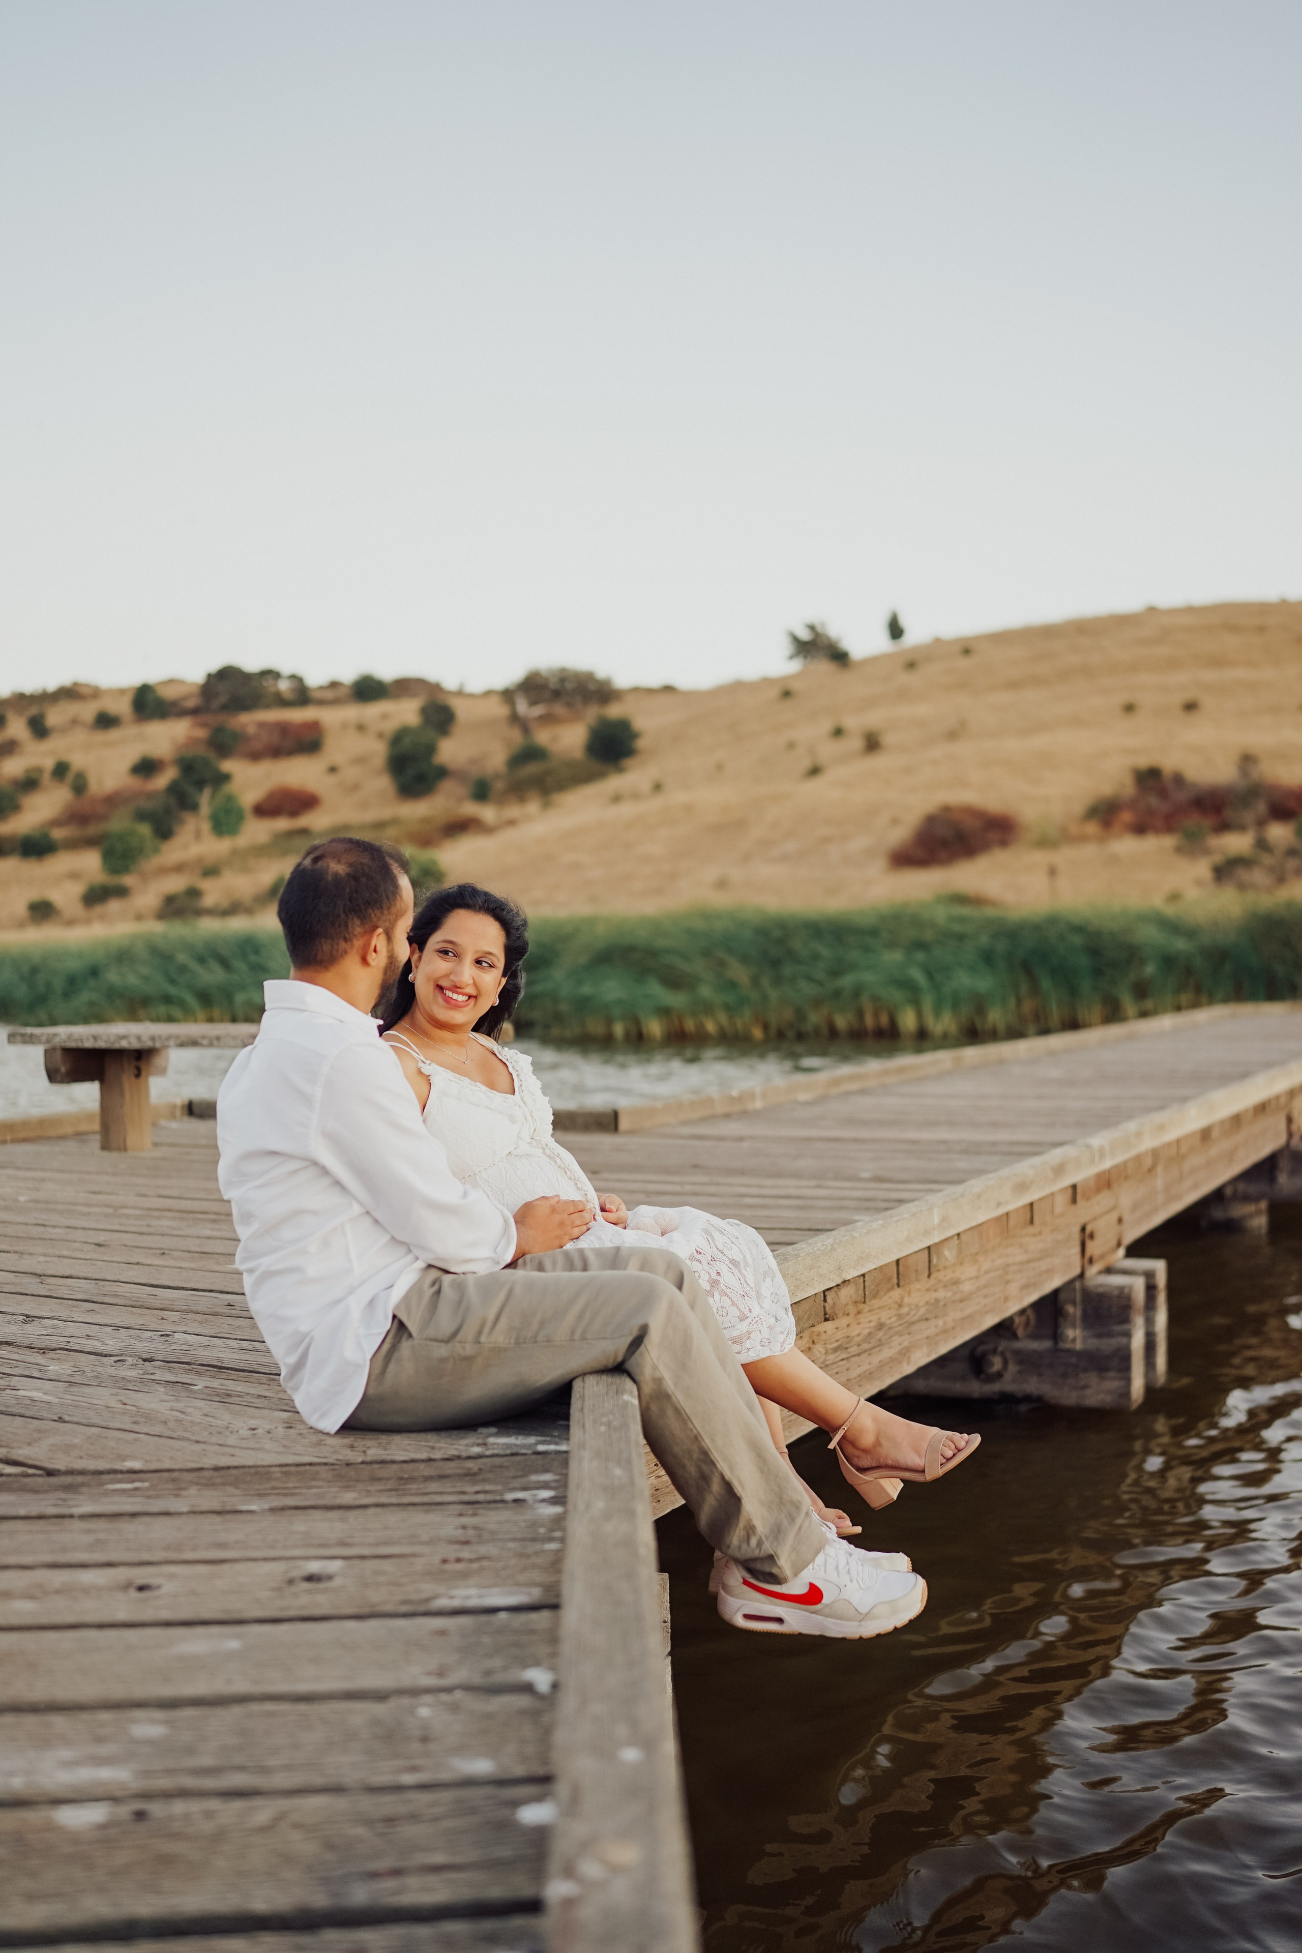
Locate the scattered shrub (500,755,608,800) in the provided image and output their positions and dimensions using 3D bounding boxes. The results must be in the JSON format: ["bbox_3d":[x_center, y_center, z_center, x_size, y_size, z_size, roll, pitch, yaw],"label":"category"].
[{"bbox_3d":[-6.179,-12.795,122.000,7.060,2.940,4.240,0,2,0],"label":"scattered shrub"}]

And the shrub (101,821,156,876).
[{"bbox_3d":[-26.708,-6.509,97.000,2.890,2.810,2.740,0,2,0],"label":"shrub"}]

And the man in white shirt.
[{"bbox_3d":[-0.115,0.365,2.800,0.980,1.130,0.600,-1,1,-14],"label":"man in white shirt"}]

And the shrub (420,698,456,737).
[{"bbox_3d":[-16.657,-20.220,148.000,2.860,2.970,2.710,0,2,0],"label":"shrub"}]

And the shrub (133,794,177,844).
[{"bbox_3d":[-27.695,-8.817,106.000,2.560,2.730,2.430,0,2,0],"label":"shrub"}]

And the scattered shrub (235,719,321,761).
[{"bbox_3d":[-20.512,-13.080,105.000,4.727,2.278,4.018,-1,1,0],"label":"scattered shrub"}]

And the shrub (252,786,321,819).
[{"bbox_3d":[-21.904,-10.490,114.000,4.220,2.020,3.160,0,2,0],"label":"shrub"}]

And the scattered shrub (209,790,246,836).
[{"bbox_3d":[-18.326,-7.084,82.000,1.582,2.109,1.582,-1,1,0],"label":"scattered shrub"}]

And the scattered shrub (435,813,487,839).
[{"bbox_3d":[-10.810,-8.549,108.000,3.040,1.560,2.280,0,2,0],"label":"scattered shrub"}]

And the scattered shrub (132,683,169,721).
[{"bbox_3d":[-39.553,-21.699,150.000,2.890,3.010,2.750,0,2,0],"label":"scattered shrub"}]

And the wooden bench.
[{"bbox_3d":[-1.400,0.410,6.800,1.750,0.420,0.650,0,1,8],"label":"wooden bench"}]

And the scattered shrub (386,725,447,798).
[{"bbox_3d":[-15.476,-14.215,125.000,4.020,4.820,3.820,0,2,0],"label":"scattered shrub"}]

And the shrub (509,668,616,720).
[{"bbox_3d":[-5.689,-18.090,122.000,6.866,3.334,5.836,-1,1,0],"label":"shrub"}]

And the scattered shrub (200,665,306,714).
[{"bbox_3d":[-33.572,-24.110,160.000,9.000,4.110,5.850,0,2,0],"label":"scattered shrub"}]

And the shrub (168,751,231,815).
[{"bbox_3d":[-20.703,-8.845,87.000,2.938,2.937,2.938,-1,1,0],"label":"shrub"}]

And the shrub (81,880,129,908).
[{"bbox_3d":[-19.543,-2.951,68.000,1.804,0.929,1.533,-1,1,0],"label":"shrub"}]

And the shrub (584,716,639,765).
[{"bbox_3d":[-2.112,-12.789,103.000,2.898,2.814,2.898,-1,1,0],"label":"shrub"}]

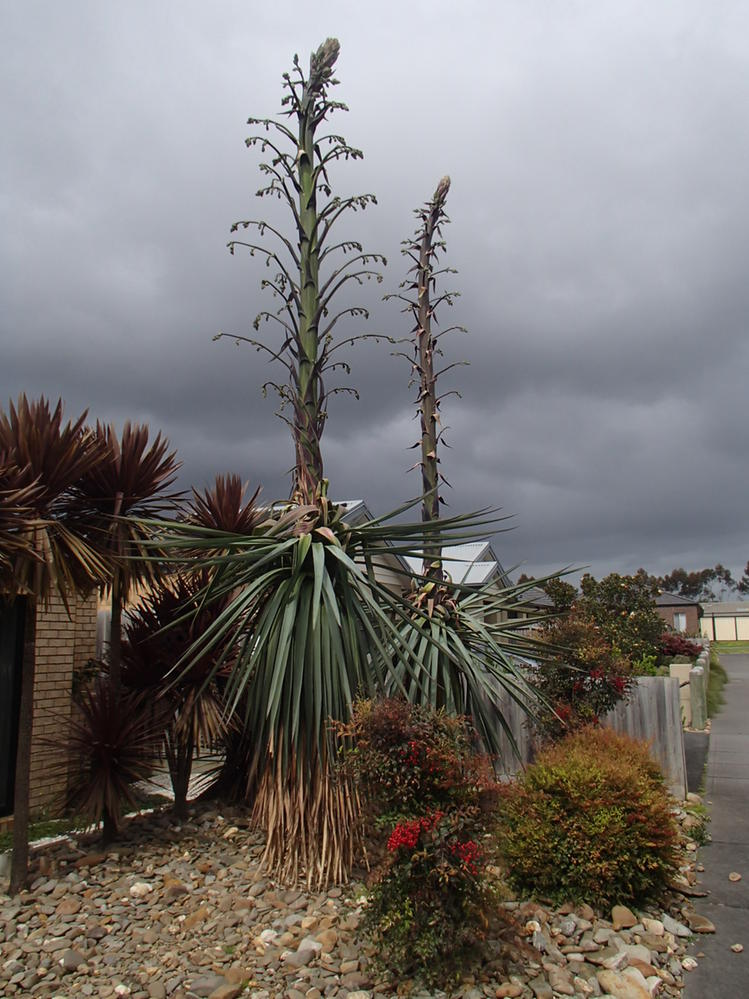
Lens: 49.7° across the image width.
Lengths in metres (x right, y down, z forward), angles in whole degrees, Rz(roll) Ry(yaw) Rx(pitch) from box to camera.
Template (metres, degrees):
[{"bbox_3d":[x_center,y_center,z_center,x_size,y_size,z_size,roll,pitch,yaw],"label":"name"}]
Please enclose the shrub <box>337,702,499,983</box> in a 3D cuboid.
[{"bbox_3d":[0.245,1.677,4.094,0.820,1.230,0.750,0,-9,0],"label":"shrub"}]

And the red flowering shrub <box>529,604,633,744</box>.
[{"bbox_3d":[1.841,1.856,7.100,0.950,1.760,0.900,0,-9,0],"label":"red flowering shrub"}]

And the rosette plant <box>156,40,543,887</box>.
[{"bbox_3d":[-0.133,-0.517,6.046,2.750,6.160,2.400,0,-9,0],"label":"rosette plant"}]

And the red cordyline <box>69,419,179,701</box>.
[{"bbox_3d":[-2.174,1.074,6.818,1.000,3.350,1.000,0,-9,0],"label":"red cordyline"}]

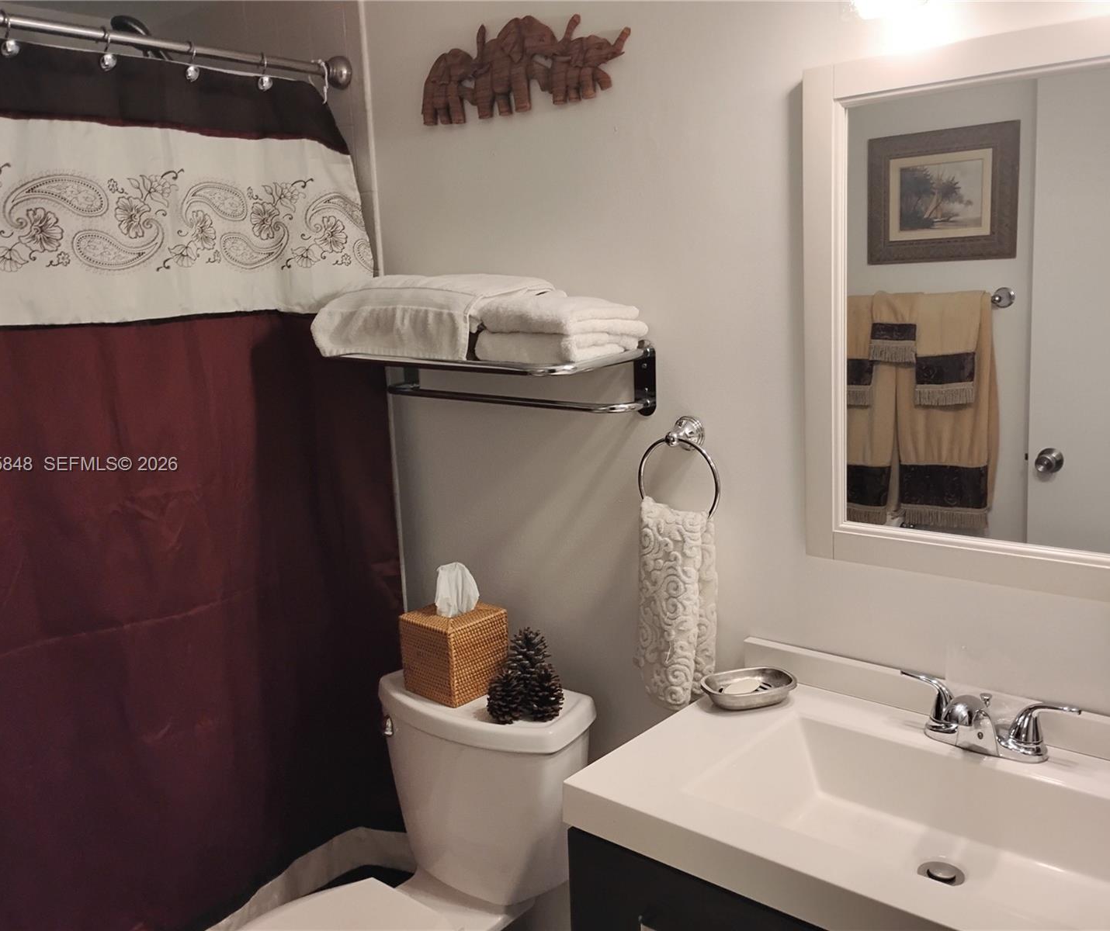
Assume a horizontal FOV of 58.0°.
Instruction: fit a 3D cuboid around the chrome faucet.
[{"bbox_3d":[0.551,0.338,1.319,0.230,0.092,0.140,6,14,40],"label":"chrome faucet"}]

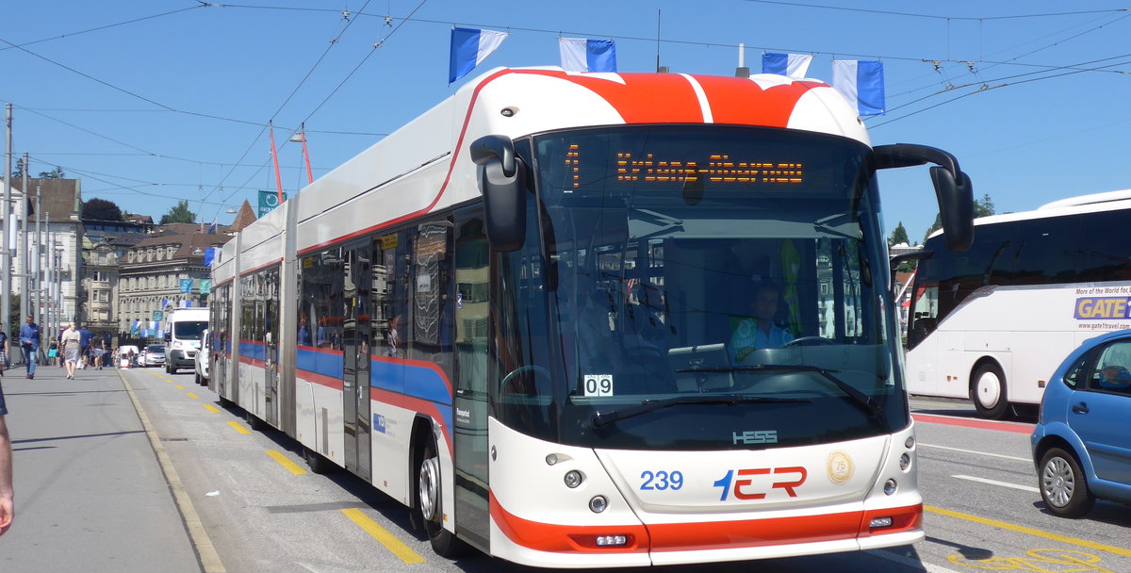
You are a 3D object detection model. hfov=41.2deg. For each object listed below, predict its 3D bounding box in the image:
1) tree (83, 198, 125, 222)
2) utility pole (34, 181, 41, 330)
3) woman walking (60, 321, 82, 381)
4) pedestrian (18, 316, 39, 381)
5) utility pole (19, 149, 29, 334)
[{"bbox_3d":[-138.702,-20.460,450.000,12.000,12.000,12.000,0,-1,-17],"label":"tree"},{"bbox_3d":[-23.684,-0.487,67.500,0.260,7.970,0.260,0,-1,-17],"label":"utility pole"},{"bbox_3d":[-13.979,1.826,42.500,0.560,1.650,0.400,0,-1,-17],"label":"woman walking"},{"bbox_3d":[-15.116,1.715,42.400,0.560,1.800,0.420,1,-2,-17],"label":"pedestrian"},{"bbox_3d":[-24.486,-1.258,68.000,0.310,9.600,0.310,1,-2,-17],"label":"utility pole"}]

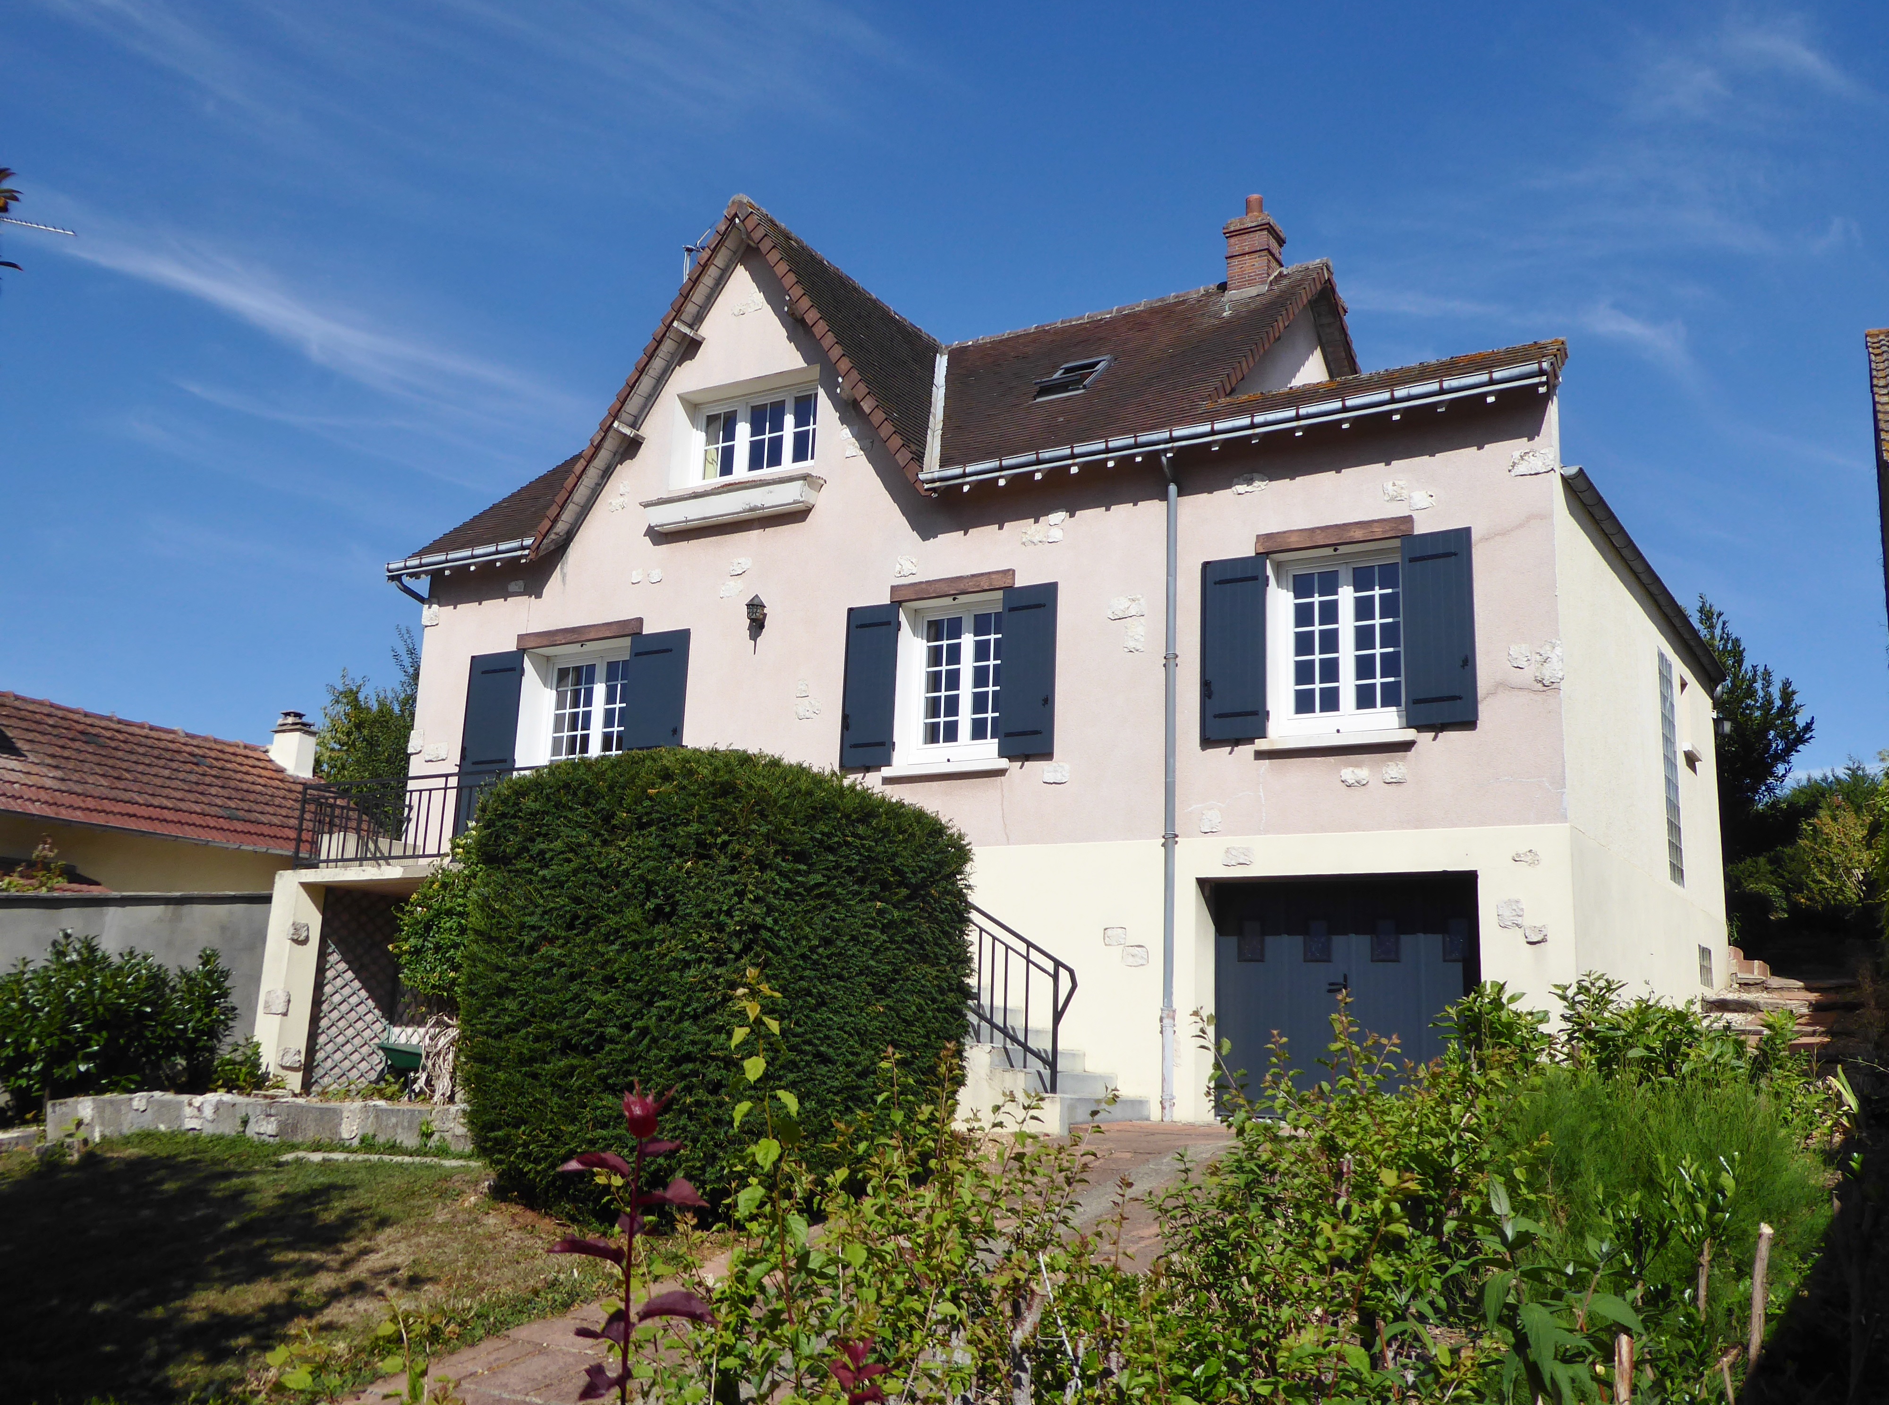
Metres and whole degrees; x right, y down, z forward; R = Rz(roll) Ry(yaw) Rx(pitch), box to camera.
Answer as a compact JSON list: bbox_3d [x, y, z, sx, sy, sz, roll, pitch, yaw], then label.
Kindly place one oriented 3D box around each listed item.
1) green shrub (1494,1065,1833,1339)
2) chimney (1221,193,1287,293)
[{"bbox_3d":[2.549,1.815,6.200,1.200,1.100,1.100,-3,-12,22],"label":"green shrub"},{"bbox_3d":[3.613,-5.309,20.327,0.593,1.287,0.520,-5,-14,31],"label":"chimney"}]

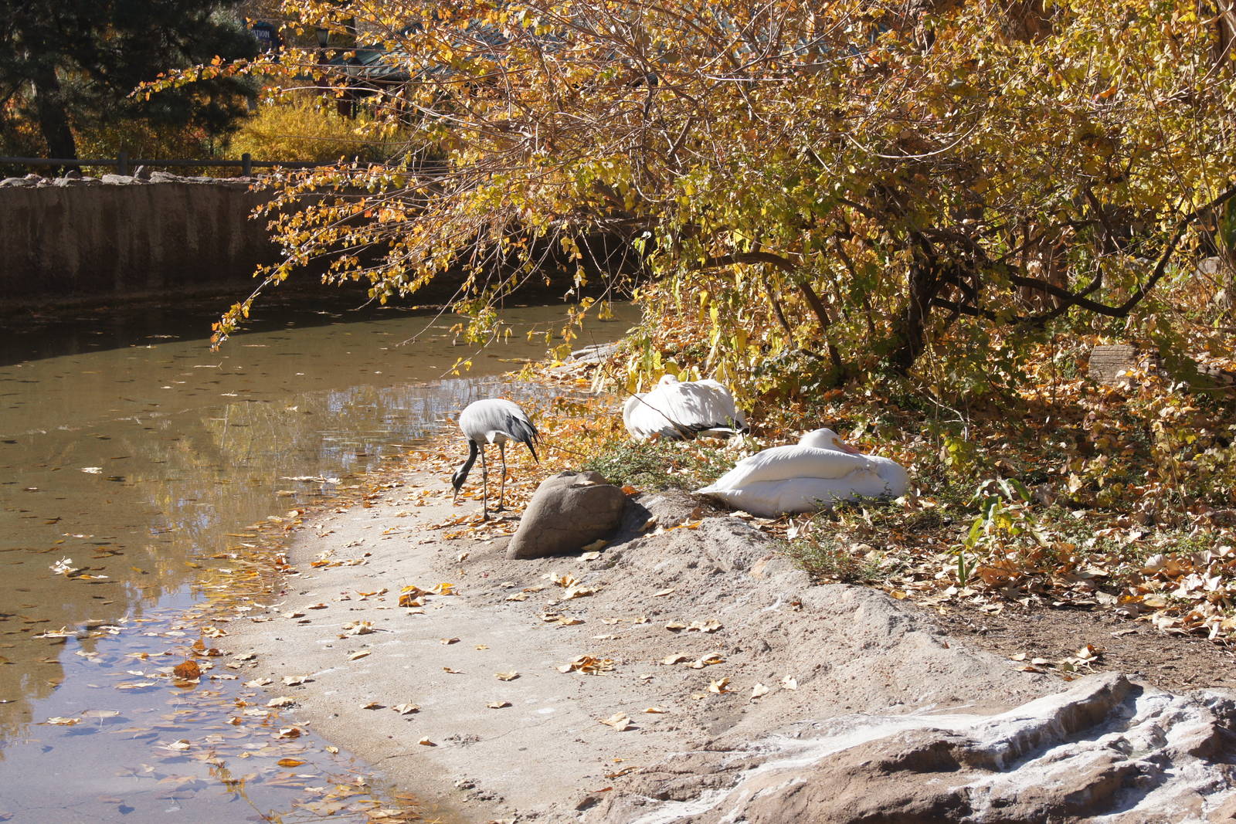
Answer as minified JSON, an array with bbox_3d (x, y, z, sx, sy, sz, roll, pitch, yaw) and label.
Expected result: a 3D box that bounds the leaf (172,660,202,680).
[{"bbox_3d":[-1.378,0.824,9.000,0.060,0.055,0.090,0,6,0],"label":"leaf"}]

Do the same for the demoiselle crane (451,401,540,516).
[{"bbox_3d":[-0.525,0.193,12.100,0.470,0.500,0.210,4,7,33],"label":"demoiselle crane"}]

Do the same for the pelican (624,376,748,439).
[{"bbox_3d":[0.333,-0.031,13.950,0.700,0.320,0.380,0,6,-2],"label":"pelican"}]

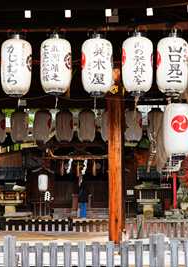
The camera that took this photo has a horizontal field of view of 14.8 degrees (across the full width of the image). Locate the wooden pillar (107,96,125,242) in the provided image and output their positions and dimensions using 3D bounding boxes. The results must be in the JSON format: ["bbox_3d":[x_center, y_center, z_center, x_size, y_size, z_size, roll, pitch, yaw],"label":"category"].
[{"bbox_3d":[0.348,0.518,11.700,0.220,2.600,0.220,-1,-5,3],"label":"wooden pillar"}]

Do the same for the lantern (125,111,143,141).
[{"bbox_3d":[0.992,-0.174,18.000,0.430,0.800,0.430,-1,-5,3],"label":"lantern"}]

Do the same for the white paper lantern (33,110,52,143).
[{"bbox_3d":[-1.284,-0.176,18.150,0.430,0.800,0.430,-1,-5,3],"label":"white paper lantern"}]

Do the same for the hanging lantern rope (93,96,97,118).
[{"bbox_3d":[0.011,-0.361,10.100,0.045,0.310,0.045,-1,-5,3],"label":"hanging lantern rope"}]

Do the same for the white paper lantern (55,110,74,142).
[{"bbox_3d":[-0.732,-0.175,18.100,0.430,0.800,0.430,-1,-5,3],"label":"white paper lantern"}]

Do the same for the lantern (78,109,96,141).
[{"bbox_3d":[-0.165,-0.175,18.050,0.430,0.800,0.430,-1,-5,3],"label":"lantern"}]

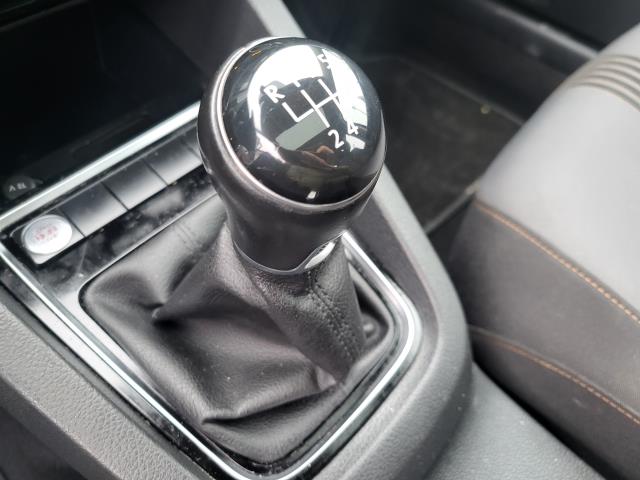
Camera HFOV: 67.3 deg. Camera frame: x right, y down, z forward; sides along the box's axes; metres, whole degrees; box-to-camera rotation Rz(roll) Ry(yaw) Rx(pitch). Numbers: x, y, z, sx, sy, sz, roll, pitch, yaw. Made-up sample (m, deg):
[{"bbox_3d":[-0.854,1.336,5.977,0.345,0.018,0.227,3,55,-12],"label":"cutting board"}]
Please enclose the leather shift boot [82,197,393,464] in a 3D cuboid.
[{"bbox_3d":[-0.039,0.016,0.218,0.131,0.086,0.109,42,64,17],"label":"leather shift boot"}]

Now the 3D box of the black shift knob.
[{"bbox_3d":[-0.007,-0.022,0.149,0.056,0.072,0.053,3,59,-4],"label":"black shift knob"}]

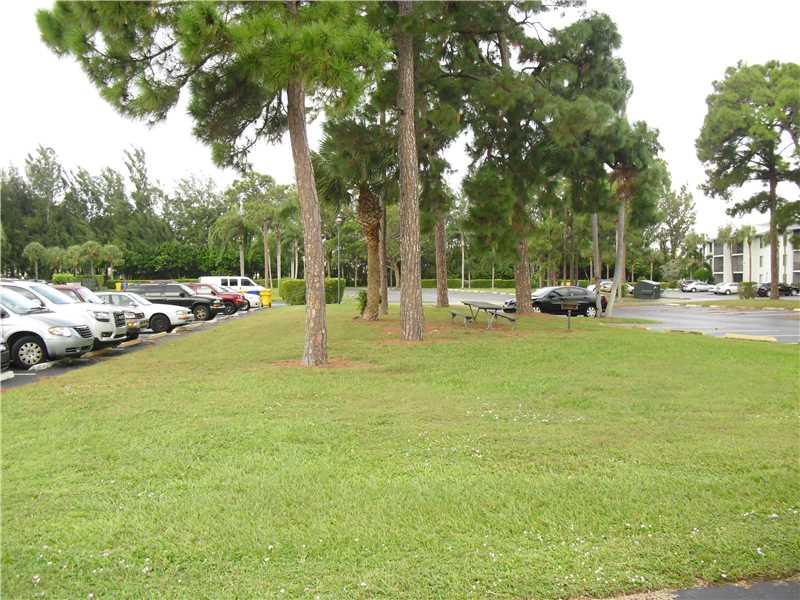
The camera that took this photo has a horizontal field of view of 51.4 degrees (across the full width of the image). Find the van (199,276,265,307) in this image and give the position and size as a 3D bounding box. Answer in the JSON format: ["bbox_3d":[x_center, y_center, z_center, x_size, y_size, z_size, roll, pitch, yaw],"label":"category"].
[{"bbox_3d":[-12.407,-0.768,62.000,5.400,2.050,2.000,0,1,-2],"label":"van"}]

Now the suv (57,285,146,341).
[{"bbox_3d":[-9.600,0.420,23.550,4.600,1.700,1.830,0,1,-3],"label":"suv"}]

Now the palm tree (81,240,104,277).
[{"bbox_3d":[-39.180,-4.040,106.000,3.000,6.960,3.000,0,1,0],"label":"palm tree"}]

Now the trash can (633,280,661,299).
[{"bbox_3d":[22.000,-0.900,74.000,1.800,1.600,1.900,0,1,24],"label":"trash can"}]

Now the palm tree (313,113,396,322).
[{"bbox_3d":[-1.696,-3.287,34.000,3.500,8.260,3.500,0,1,0],"label":"palm tree"}]

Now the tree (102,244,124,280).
[{"bbox_3d":[-36.500,-3.820,106.000,2.800,6.510,2.800,0,1,0],"label":"tree"}]

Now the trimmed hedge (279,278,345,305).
[{"bbox_3d":[-6.500,-0.600,61.500,4.700,1.880,2.000,0,1,0],"label":"trimmed hedge"}]

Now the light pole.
[{"bbox_3d":[-4.145,-2.754,57.000,0.420,6.140,0.420,0,1,0],"label":"light pole"}]

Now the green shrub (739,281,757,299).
[{"bbox_3d":[31.743,-0.906,76.000,1.600,1.570,1.600,0,1,0],"label":"green shrub"}]

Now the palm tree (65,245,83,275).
[{"bbox_3d":[-43.885,-4.215,112.000,2.600,6.510,2.600,0,1,0],"label":"palm tree"}]

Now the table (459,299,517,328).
[{"bbox_3d":[2.976,0.546,29.300,1.700,0.760,2.000,0,1,-13],"label":"table"}]

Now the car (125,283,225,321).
[{"bbox_3d":[-10.683,0.009,38.900,4.700,1.700,1.820,0,1,-2],"label":"car"}]

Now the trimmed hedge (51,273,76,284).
[{"bbox_3d":[-34.000,-1.400,85.000,2.500,2.300,2.000,0,1,0],"label":"trimmed hedge"}]

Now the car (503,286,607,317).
[{"bbox_3d":[7.700,0.050,40.800,4.600,1.450,1.800,0,1,-12],"label":"car"}]

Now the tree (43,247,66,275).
[{"bbox_3d":[-45.550,-3.860,110.000,2.900,6.430,2.900,0,1,0],"label":"tree"}]

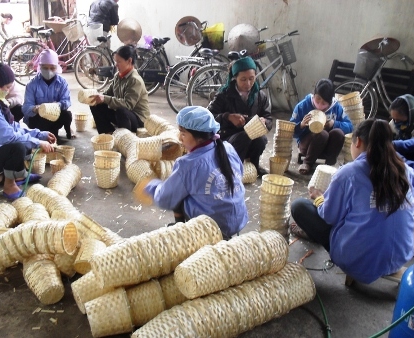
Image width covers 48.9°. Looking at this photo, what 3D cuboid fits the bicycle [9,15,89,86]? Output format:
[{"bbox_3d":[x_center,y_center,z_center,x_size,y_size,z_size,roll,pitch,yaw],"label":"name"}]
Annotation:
[{"bbox_3d":[-2.171,-1.654,6.708,1.650,1.030,0.550,6,20,6],"label":"bicycle"}]

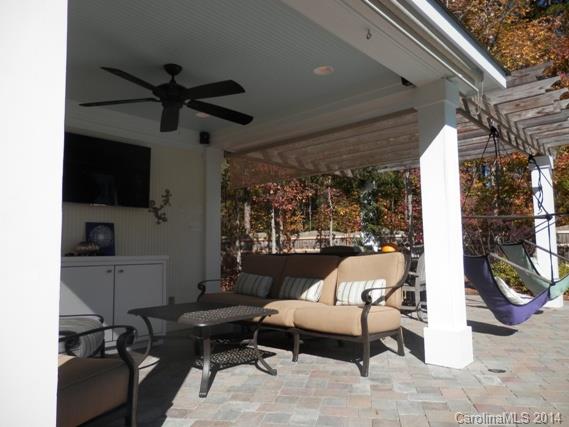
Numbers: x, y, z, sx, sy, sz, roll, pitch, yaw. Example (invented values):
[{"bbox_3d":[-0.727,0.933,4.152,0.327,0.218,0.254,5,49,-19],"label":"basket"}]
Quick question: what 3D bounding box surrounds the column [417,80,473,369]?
[{"bbox_3d":[1.372,0.078,3.553,0.298,2.353,0.298,-5,-6,41],"label":"column"}]

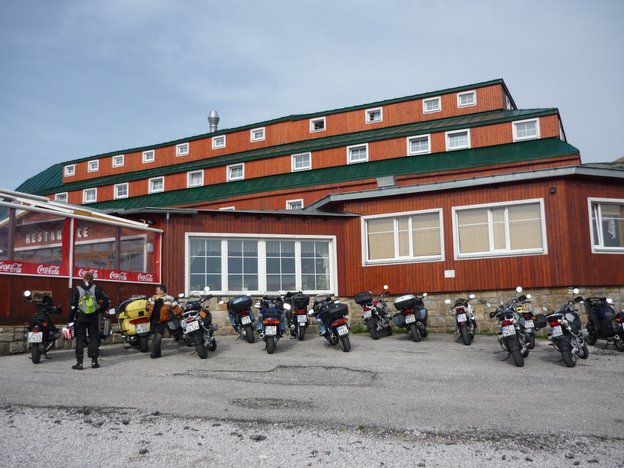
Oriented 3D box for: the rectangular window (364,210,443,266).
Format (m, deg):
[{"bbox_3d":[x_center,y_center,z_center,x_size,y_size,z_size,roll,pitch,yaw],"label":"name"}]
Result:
[{"bbox_3d":[2.866,0.137,19.026,2.713,1.619,0.140,-5,-9,26],"label":"rectangular window"}]

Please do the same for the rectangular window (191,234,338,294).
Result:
[{"bbox_3d":[-1.528,0.991,18.922,4.922,1.962,0.140,1,-9,-18],"label":"rectangular window"}]

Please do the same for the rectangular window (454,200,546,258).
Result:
[{"bbox_3d":[5.543,-0.119,17.733,2.661,1.613,0.140,-5,-9,26],"label":"rectangular window"}]

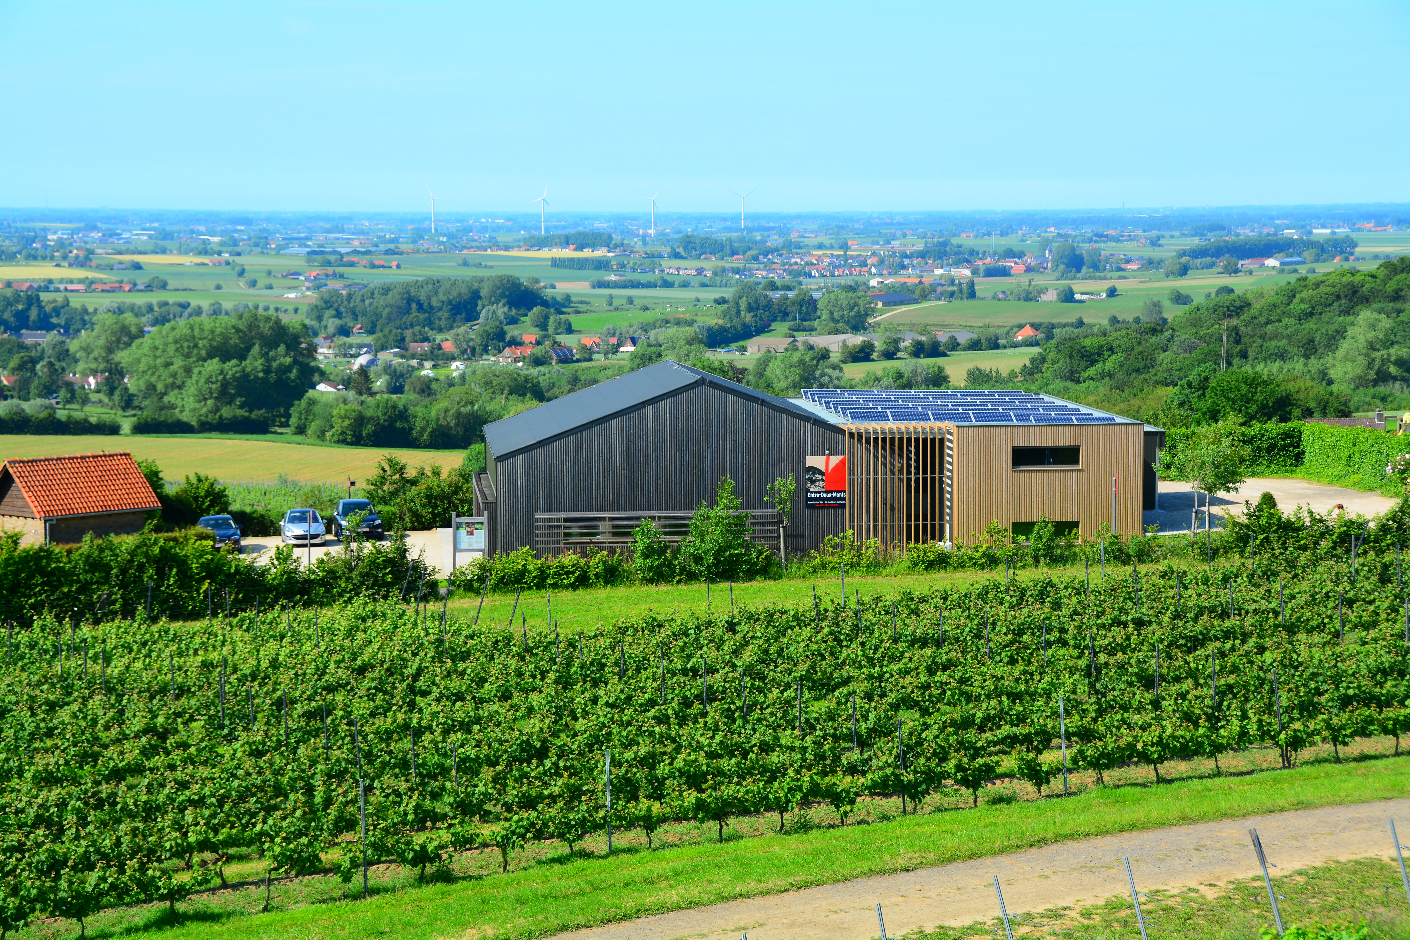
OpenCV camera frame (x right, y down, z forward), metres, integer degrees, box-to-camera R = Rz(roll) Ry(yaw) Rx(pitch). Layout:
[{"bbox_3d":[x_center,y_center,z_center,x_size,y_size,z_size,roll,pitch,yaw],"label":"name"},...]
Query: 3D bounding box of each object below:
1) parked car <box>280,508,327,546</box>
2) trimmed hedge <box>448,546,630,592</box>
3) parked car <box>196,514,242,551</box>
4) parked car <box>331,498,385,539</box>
[{"bbox_3d":[-17.169,2.323,125.256,1.750,1.480,4.100,-1,5,-12],"label":"parked car"},{"bbox_3d":[-6.293,3.691,111.122,6.750,1.380,1.200,-1,5,-13],"label":"trimmed hedge"},{"bbox_3d":[-20.297,2.630,122.172,1.790,1.440,4.350,-1,5,-12],"label":"parked car"},{"bbox_3d":[-14.996,2.055,126.939,1.830,1.700,4.500,-1,5,-12],"label":"parked car"}]

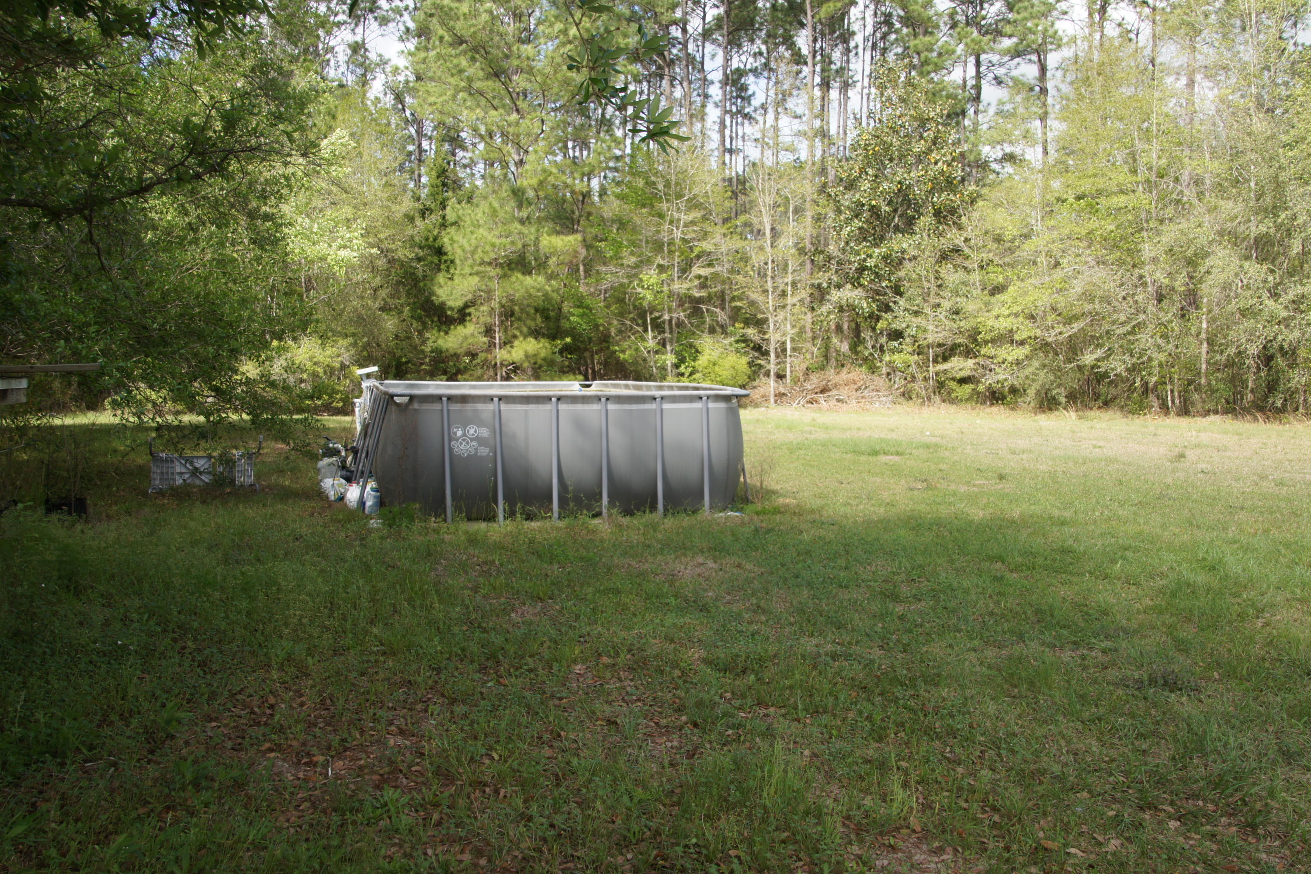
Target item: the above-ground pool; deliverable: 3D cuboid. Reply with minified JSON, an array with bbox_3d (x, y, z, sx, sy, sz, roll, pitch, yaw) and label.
[{"bbox_3d":[-1.820,-0.030,14.850,3.850,1.320,7.500,-1,4,-16],"label":"above-ground pool"}]

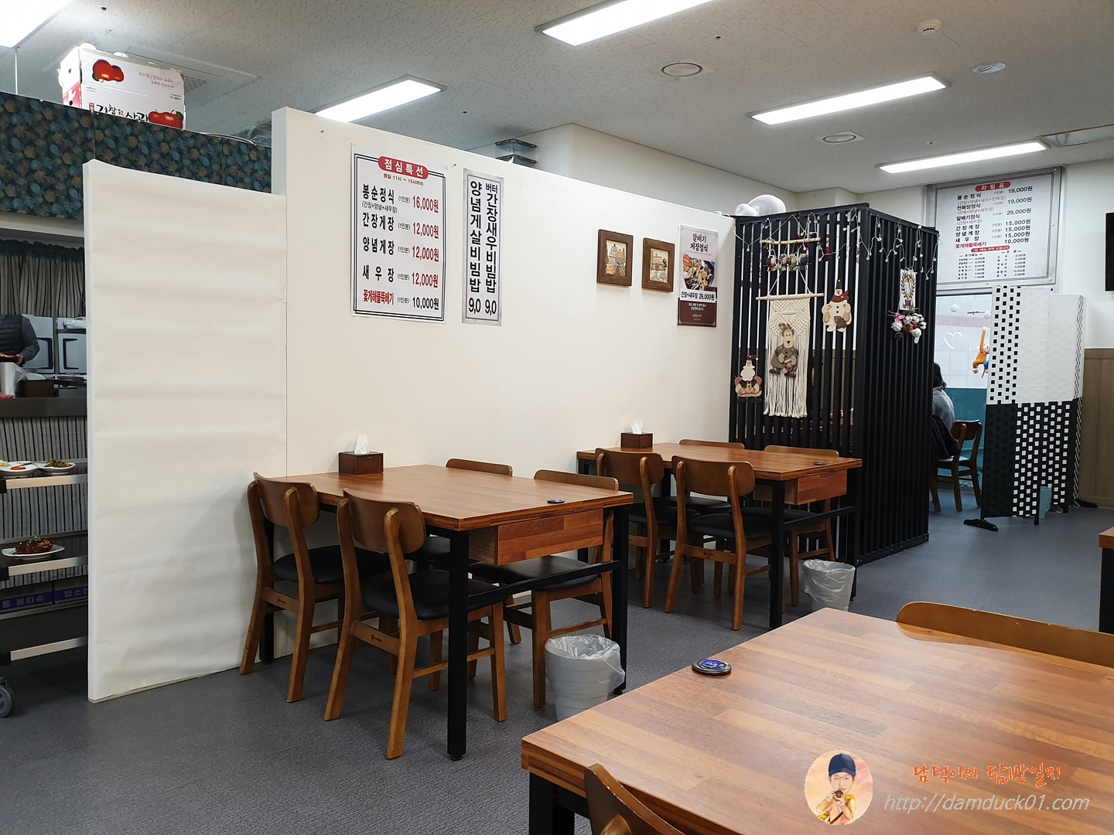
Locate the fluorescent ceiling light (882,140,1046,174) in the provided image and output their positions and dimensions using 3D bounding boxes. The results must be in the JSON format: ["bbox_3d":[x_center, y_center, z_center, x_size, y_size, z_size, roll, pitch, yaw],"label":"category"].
[{"bbox_3d":[3.435,-2.205,7.126,1.280,0.040,0.290,4,5,44],"label":"fluorescent ceiling light"}]

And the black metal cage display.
[{"bbox_3d":[1.901,-0.217,5.704,0.886,2.165,1.205,4,4,43],"label":"black metal cage display"}]

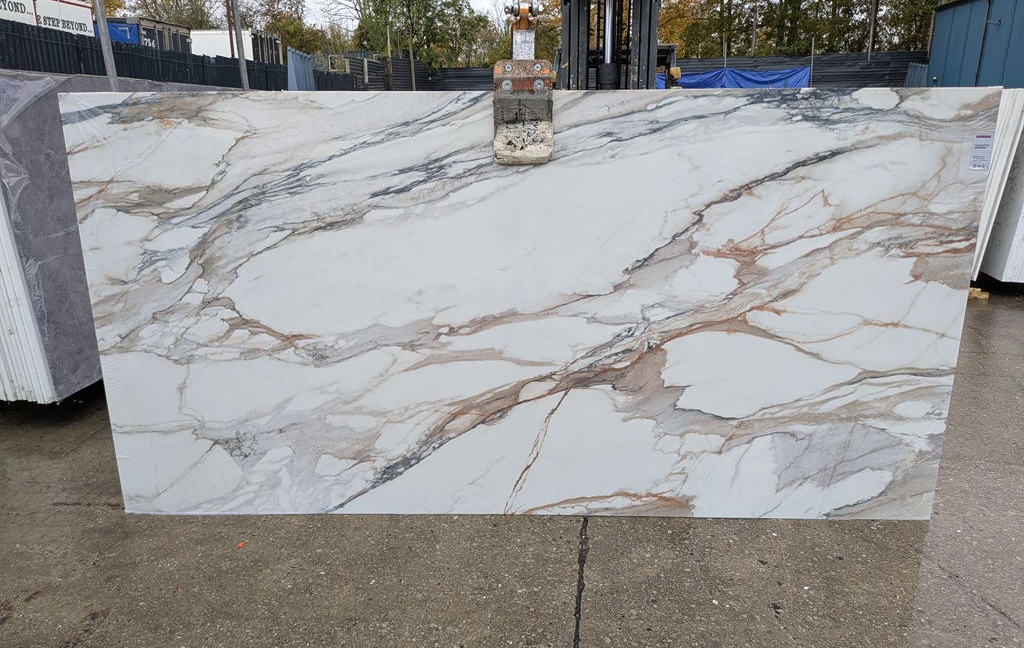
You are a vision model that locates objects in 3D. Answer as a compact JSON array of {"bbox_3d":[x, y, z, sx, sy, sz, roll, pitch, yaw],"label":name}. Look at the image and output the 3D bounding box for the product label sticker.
[{"bbox_3d":[1.609,-0.590,2.430,0.065,0.123,0.001,0,15,1],"label":"product label sticker"}]

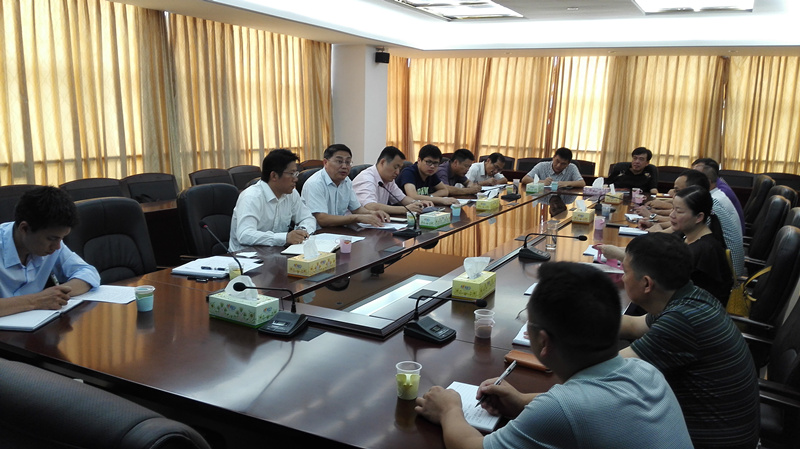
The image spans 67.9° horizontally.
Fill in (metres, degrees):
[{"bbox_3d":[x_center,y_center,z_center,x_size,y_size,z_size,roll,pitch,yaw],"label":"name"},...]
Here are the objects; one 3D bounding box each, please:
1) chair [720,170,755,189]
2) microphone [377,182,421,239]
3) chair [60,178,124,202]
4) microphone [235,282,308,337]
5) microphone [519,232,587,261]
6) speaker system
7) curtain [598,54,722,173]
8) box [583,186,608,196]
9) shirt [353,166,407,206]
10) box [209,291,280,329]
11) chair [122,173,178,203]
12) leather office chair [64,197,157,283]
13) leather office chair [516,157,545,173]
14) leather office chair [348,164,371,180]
[{"bbox_3d":[4.088,-0.213,7.444,0.580,0.960,0.600,7,12,28],"label":"chair"},{"bbox_3d":[-0.015,-0.107,4.038,0.330,0.340,0.135,7,12,28],"label":"microphone"},{"bbox_3d":[-2.580,0.060,5.333,0.600,0.960,0.580,7,12,28],"label":"chair"},{"bbox_3d":[-0.415,0.254,1.910,0.135,0.220,0.325,6,11,25],"label":"microphone"},{"bbox_3d":[0.889,0.122,3.416,0.366,0.152,0.130,5,11,18],"label":"microphone"},{"bbox_3d":[-0.233,-2.256,8.056,0.175,0.135,0.140,-2,19,-17],"label":"speaker system"},{"bbox_3d":[3.639,-1.158,8.406,1.586,2.368,0.150,7,12,28],"label":"curtain"},{"bbox_3d":[1.873,-0.316,5.651,0.220,0.072,0.115,5,11,21],"label":"box"},{"bbox_3d":[-0.181,-0.171,4.446,0.420,0.550,0.520,8,12,34],"label":"shirt"},{"bbox_3d":[-0.579,0.310,2.203,0.231,0.076,0.121,7,12,28],"label":"box"},{"bbox_3d":[-2.056,0.016,5.329,0.600,0.960,0.580,7,12,28],"label":"chair"},{"bbox_3d":[-1.346,0.429,3.104,0.700,1.110,0.640,8,13,33],"label":"leather office chair"},{"bbox_3d":[1.863,-0.495,8.649,0.580,0.960,0.600,7,12,28],"label":"leather office chair"},{"bbox_3d":[-0.096,0.046,4.939,0.680,1.060,0.620,6,11,26],"label":"leather office chair"}]

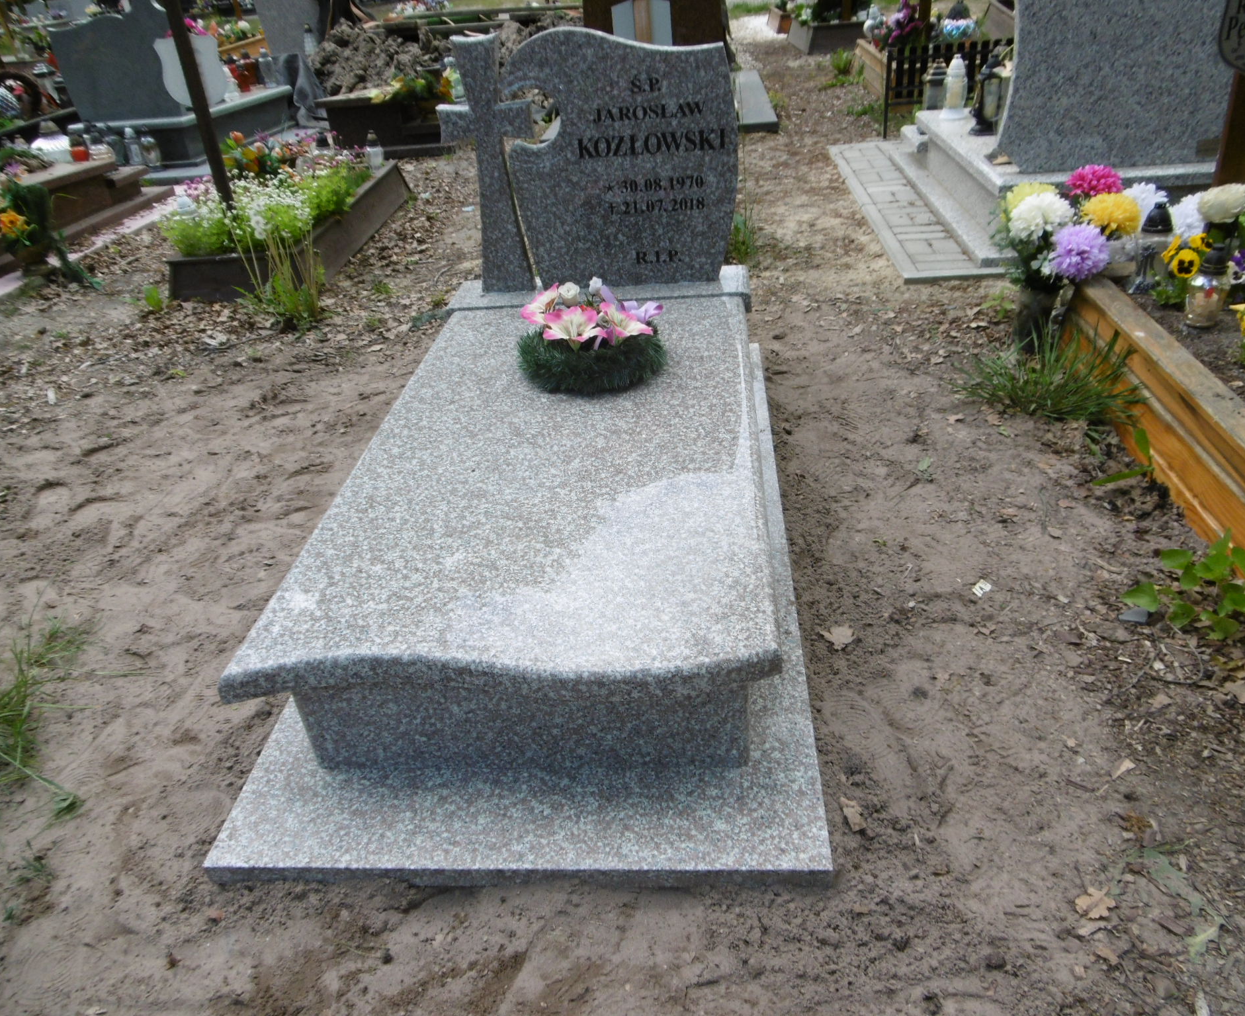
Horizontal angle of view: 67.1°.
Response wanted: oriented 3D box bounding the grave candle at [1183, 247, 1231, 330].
[{"bbox_3d":[1.568,-0.593,2.494,0.108,0.222,0.108,14,37,29],"label":"grave candle"}]

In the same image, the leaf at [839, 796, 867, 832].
[{"bbox_3d":[0.356,0.474,1.453,0.036,0.015,0.070,-12,32,-9],"label":"leaf"}]

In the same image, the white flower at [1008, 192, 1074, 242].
[{"bbox_3d":[1.172,-0.818,2.634,0.180,0.125,0.155,8,35,22],"label":"white flower"}]

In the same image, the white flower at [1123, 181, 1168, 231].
[{"bbox_3d":[1.500,-0.864,2.696,0.140,0.140,0.120,11,36,26],"label":"white flower"}]

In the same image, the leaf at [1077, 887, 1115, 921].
[{"bbox_3d":[0.702,0.580,1.387,0.072,0.014,0.044,-28,39,-31],"label":"leaf"}]

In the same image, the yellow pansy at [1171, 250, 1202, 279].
[{"bbox_3d":[1.542,-0.667,2.568,0.076,0.078,0.030,13,25,28],"label":"yellow pansy"}]

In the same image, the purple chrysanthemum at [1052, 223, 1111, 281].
[{"bbox_3d":[1.274,-0.710,2.610,0.162,0.150,0.140,10,35,24],"label":"purple chrysanthemum"}]

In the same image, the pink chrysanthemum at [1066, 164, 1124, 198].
[{"bbox_3d":[1.353,-0.934,2.692,0.165,0.105,0.165,10,35,23],"label":"pink chrysanthemum"}]

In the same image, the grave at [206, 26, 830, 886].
[{"bbox_3d":[-0.151,-0.383,2.070,1.000,1.050,2.035,-2,32,6],"label":"grave"}]

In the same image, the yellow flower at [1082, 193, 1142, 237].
[{"bbox_3d":[1.391,-0.835,2.669,0.167,0.125,0.160,11,36,24],"label":"yellow flower"}]

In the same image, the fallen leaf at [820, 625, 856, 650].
[{"bbox_3d":[0.450,0.258,1.925,0.065,0.018,0.065,-15,33,-14],"label":"fallen leaf"}]

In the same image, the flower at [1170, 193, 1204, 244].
[{"bbox_3d":[1.643,-0.833,2.703,0.145,0.140,0.120,13,37,28],"label":"flower"}]

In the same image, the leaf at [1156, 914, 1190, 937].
[{"bbox_3d":[0.791,0.596,1.348,0.044,0.012,0.022,21,41,36],"label":"leaf"}]

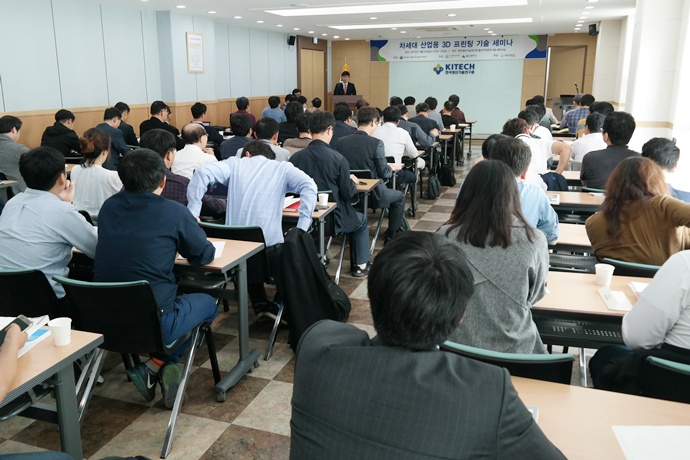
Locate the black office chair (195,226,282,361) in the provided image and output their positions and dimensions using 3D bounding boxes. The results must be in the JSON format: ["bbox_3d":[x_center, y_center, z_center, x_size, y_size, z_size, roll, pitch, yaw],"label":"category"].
[{"bbox_3d":[-0.591,0.291,3.263,0.520,0.770,0.580,7,17,19],"label":"black office chair"}]

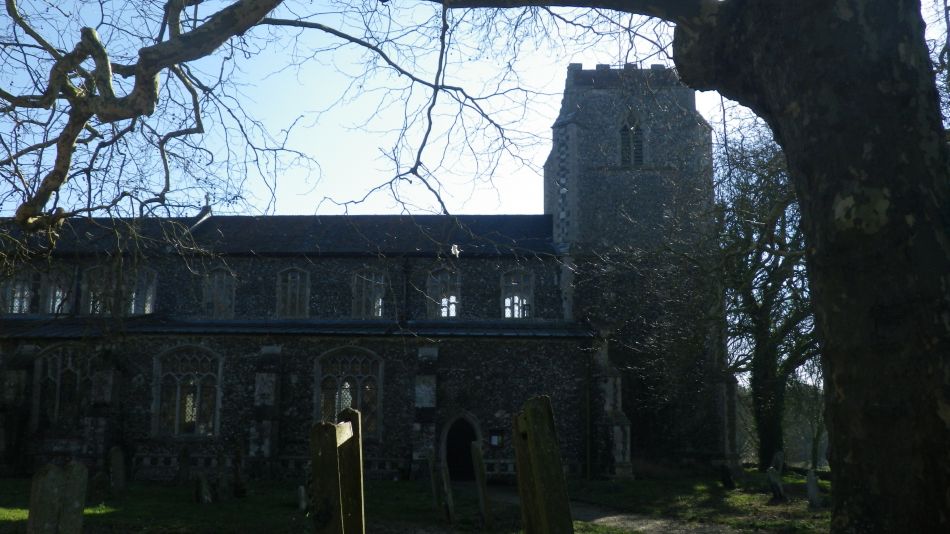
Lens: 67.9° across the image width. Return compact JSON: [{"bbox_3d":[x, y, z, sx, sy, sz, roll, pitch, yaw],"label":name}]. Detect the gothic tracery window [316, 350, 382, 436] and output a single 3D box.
[{"bbox_3d":[-5.377,5.356,30.093,2.903,3.700,0.300,0,-8,4],"label":"gothic tracery window"}]

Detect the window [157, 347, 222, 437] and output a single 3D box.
[{"bbox_3d":[-12.431,5.380,30.598,3.045,3.890,0.300,0,-8,4],"label":"window"}]

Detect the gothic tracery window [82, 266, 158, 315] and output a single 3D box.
[{"bbox_3d":[-17.157,1.086,34.035,3.715,2.424,0.300,0,-8,4],"label":"gothic tracery window"}]

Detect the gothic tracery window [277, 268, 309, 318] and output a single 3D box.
[{"bbox_3d":[-8.643,1.255,33.399,1.548,2.377,0.300,0,-8,4],"label":"gothic tracery window"}]

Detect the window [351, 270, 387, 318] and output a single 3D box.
[{"bbox_3d":[-4.957,1.269,33.132,1.619,2.310,0.300,0,-8,4],"label":"window"}]

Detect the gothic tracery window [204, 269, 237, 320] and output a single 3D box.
[{"bbox_3d":[-12.145,1.241,33.653,1.572,2.443,0.300,0,-8,4],"label":"gothic tracery window"}]

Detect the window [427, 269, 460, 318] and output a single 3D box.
[{"bbox_3d":[-1.469,1.236,32.885,1.595,2.340,0.300,0,-8,4],"label":"window"}]

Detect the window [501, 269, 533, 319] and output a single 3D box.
[{"bbox_3d":[1.967,1.273,32.633,1.386,2.229,0.300,0,-8,4],"label":"window"}]

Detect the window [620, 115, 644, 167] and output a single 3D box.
[{"bbox_3d":[7.482,-6.028,33.607,1.175,2.559,0.300,0,-8,4],"label":"window"}]

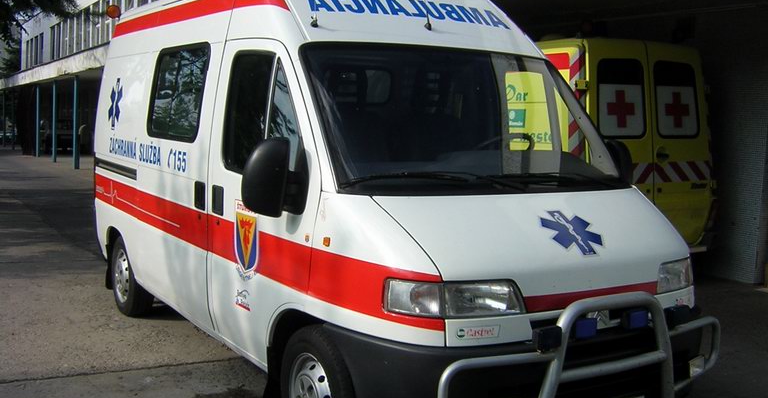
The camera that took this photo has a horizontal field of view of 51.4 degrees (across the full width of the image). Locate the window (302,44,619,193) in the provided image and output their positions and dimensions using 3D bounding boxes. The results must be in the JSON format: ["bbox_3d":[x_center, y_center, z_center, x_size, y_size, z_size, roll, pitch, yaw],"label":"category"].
[{"bbox_3d":[0.470,-0.377,3.975,1.800,0.970,0.160,-2,-37,-33],"label":"window"}]

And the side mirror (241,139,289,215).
[{"bbox_3d":[-0.488,-0.085,3.398,0.210,0.330,0.140,-2,7,-33],"label":"side mirror"}]

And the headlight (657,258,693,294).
[{"bbox_3d":[1.376,0.338,3.827,0.160,0.145,0.550,8,8,43],"label":"headlight"}]

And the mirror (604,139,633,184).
[{"bbox_3d":[1.366,-0.156,4.627,0.210,0.330,0.140,-2,7,-33],"label":"mirror"}]

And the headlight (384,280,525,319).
[{"bbox_3d":[0.278,0.373,3.106,0.550,0.145,0.160,0,6,-20],"label":"headlight"}]

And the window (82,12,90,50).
[{"bbox_3d":[-8.357,-4.752,22.460,0.120,1.130,0.880,-1,7,-32],"label":"window"}]

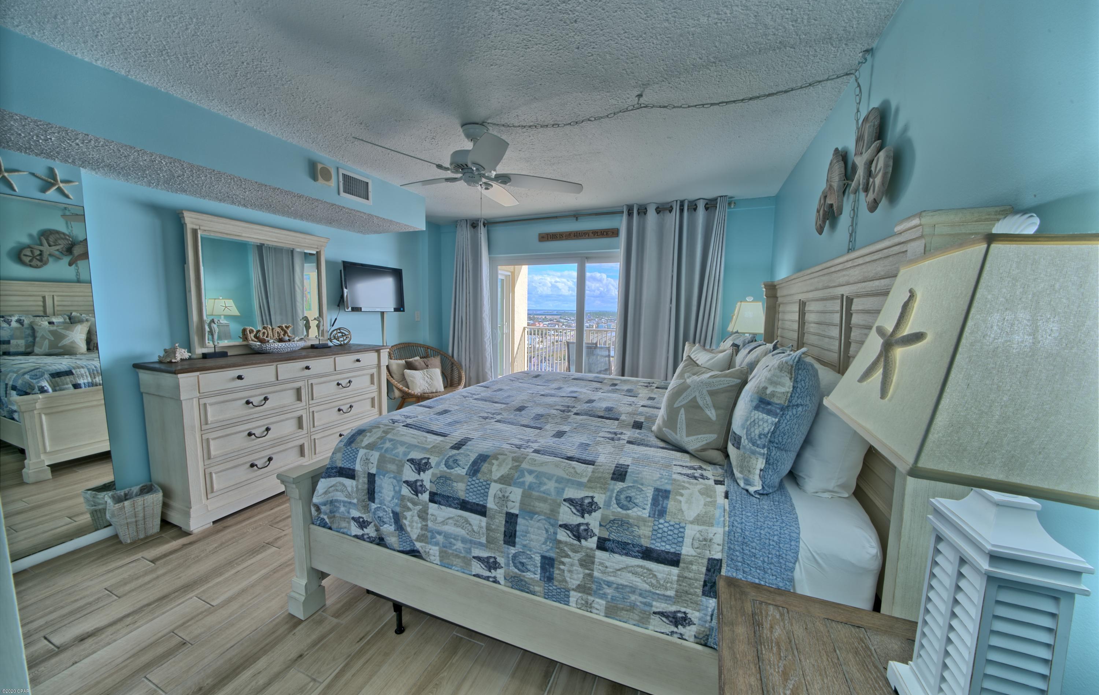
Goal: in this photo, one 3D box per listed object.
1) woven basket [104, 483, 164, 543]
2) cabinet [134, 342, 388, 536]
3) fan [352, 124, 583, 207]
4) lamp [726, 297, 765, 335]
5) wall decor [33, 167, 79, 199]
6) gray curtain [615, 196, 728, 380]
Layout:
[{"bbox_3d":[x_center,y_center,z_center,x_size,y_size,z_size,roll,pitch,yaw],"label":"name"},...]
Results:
[{"bbox_3d":[-2.555,1.036,2.265,0.235,0.250,0.205,4,7,34],"label":"woven basket"},{"bbox_3d":[-2.103,0.558,3.016,0.473,1.017,1.586,3,6,22],"label":"cabinet"},{"bbox_3d":[-0.452,-1.138,2.192,1.289,0.342,1.289,3,6,22],"label":"fan"},{"bbox_3d":[1.684,-0.051,3.130,0.272,0.755,0.373,3,6,22],"label":"lamp"},{"bbox_3d":[-2.661,-0.892,1.984,0.025,0.151,0.151,3,6,22],"label":"wall decor"},{"bbox_3d":[1.232,-0.261,3.863,1.050,2.480,0.160,3,6,22],"label":"gray curtain"}]

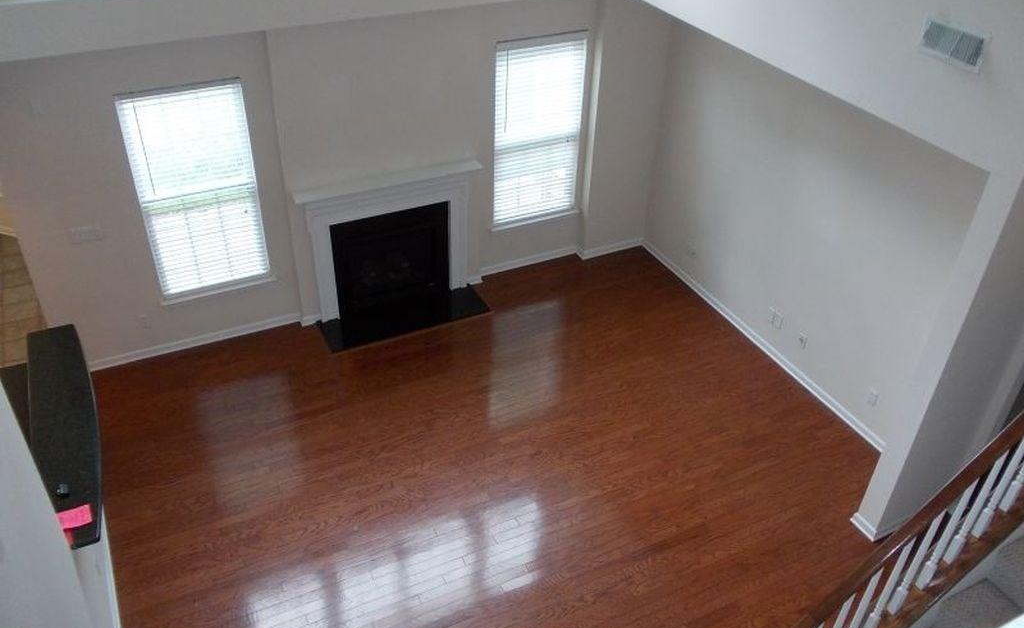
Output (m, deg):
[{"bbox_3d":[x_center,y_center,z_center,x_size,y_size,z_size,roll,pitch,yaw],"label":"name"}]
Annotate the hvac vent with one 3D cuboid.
[{"bbox_3d":[2.332,-1.429,4.380,0.021,0.184,0.400,-15,39,-21],"label":"hvac vent"}]

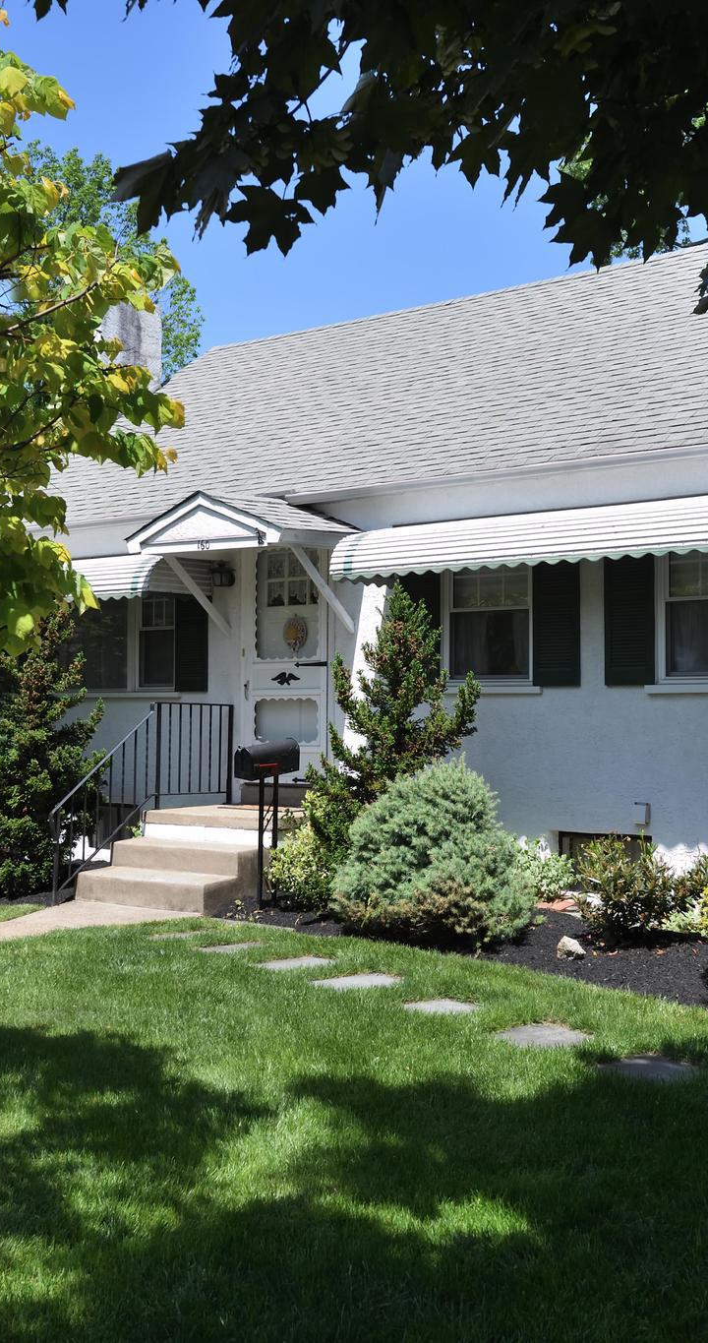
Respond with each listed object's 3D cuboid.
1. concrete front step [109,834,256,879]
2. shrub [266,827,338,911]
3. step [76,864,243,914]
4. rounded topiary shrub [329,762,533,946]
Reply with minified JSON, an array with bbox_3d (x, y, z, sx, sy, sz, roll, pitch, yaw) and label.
[{"bbox_3d":[-1.268,1.449,11.210,1.347,0.201,0.342,-1,-3,38],"label":"concrete front step"},{"bbox_3d":[-0.369,1.423,10.712,0.588,0.596,0.588,0,-2,0],"label":"shrub"},{"bbox_3d":[-1.490,1.645,10.920,1.347,0.212,0.375,-1,-3,38],"label":"step"},{"bbox_3d":[0.499,1.134,9.421,1.319,1.104,1.253,0,-2,0],"label":"rounded topiary shrub"}]

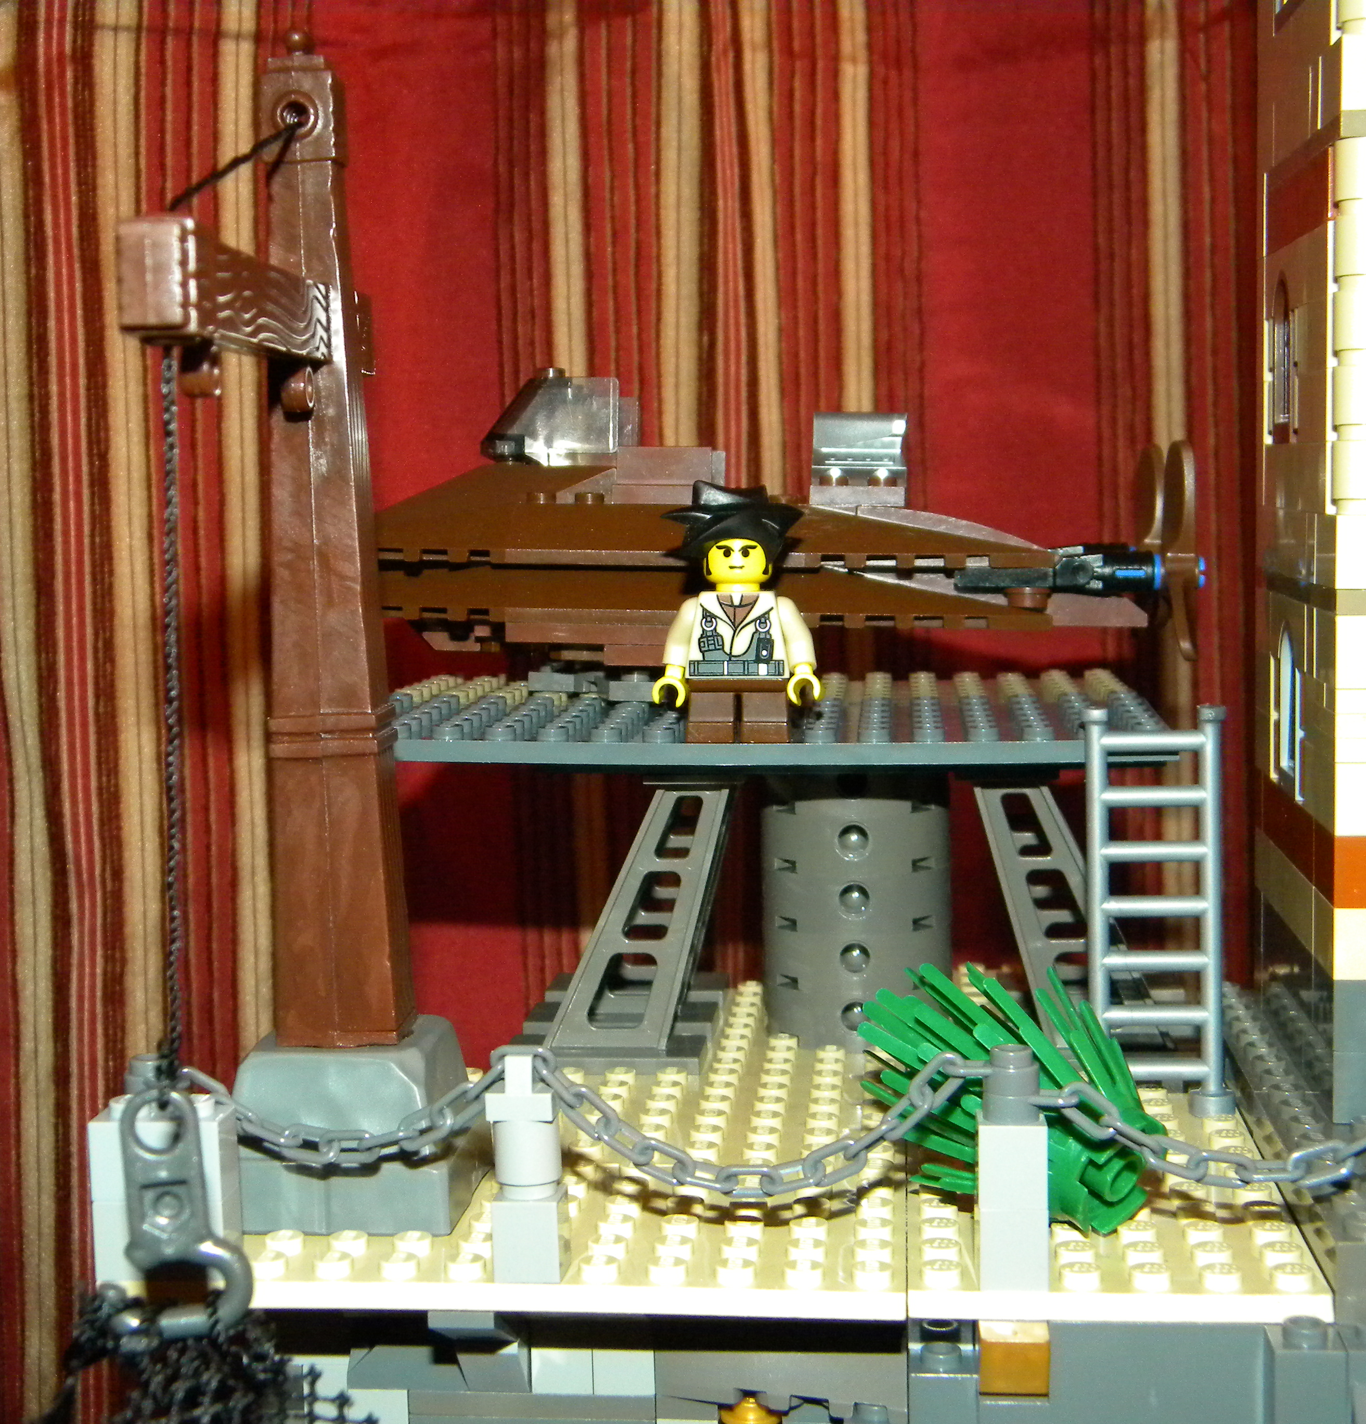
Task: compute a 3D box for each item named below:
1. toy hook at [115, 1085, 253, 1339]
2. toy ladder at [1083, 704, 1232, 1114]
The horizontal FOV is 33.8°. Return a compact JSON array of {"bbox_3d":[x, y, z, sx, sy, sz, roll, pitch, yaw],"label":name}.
[{"bbox_3d":[-0.056,0.056,0.249,0.015,0.028,0.005,-7,5,-11],"label":"toy hook"},{"bbox_3d":[0.069,0.029,0.326,0.022,0.060,0.006,-1,5,5],"label":"toy ladder"}]

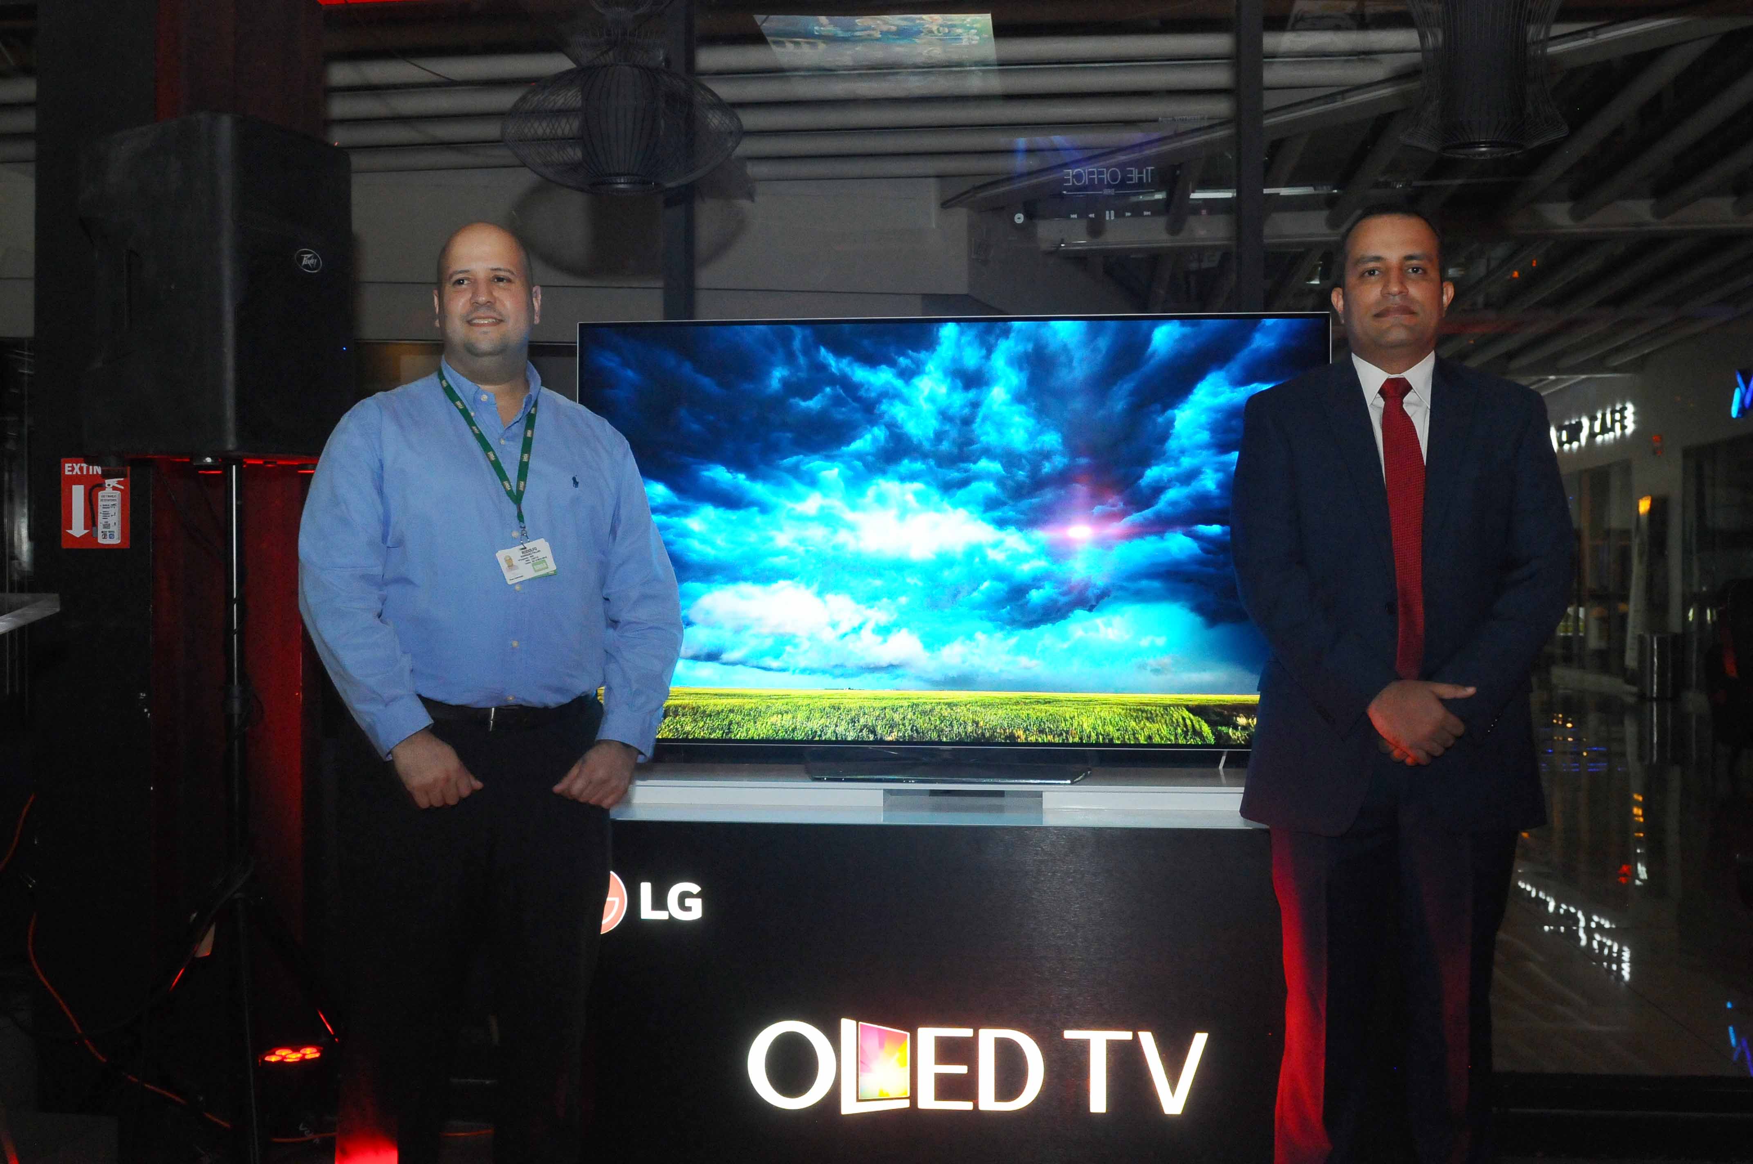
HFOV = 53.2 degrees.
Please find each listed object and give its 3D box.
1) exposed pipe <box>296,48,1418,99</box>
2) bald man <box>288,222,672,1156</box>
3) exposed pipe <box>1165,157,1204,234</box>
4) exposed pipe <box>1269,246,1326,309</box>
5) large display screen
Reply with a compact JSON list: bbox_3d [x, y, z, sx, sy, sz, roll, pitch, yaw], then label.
[{"bbox_3d":[-0.120,-2.380,8.170,5.300,0.125,0.125,0,0,7],"label":"exposed pipe"},{"bbox_3d":[-0.635,0.290,2.920,0.640,1.770,0.380,0,0,-16],"label":"bald man"},{"bbox_3d":[1.900,-2.380,10.750,0.120,0.120,2.200,0,0,7],"label":"exposed pipe"},{"bbox_3d":[3.350,-2.380,14.200,0.120,0.120,3.300,0,0,7],"label":"exposed pipe"},{"bbox_3d":[0.137,-0.094,3.385,1.450,0.825,0.050,0,0,6],"label":"large display screen"}]

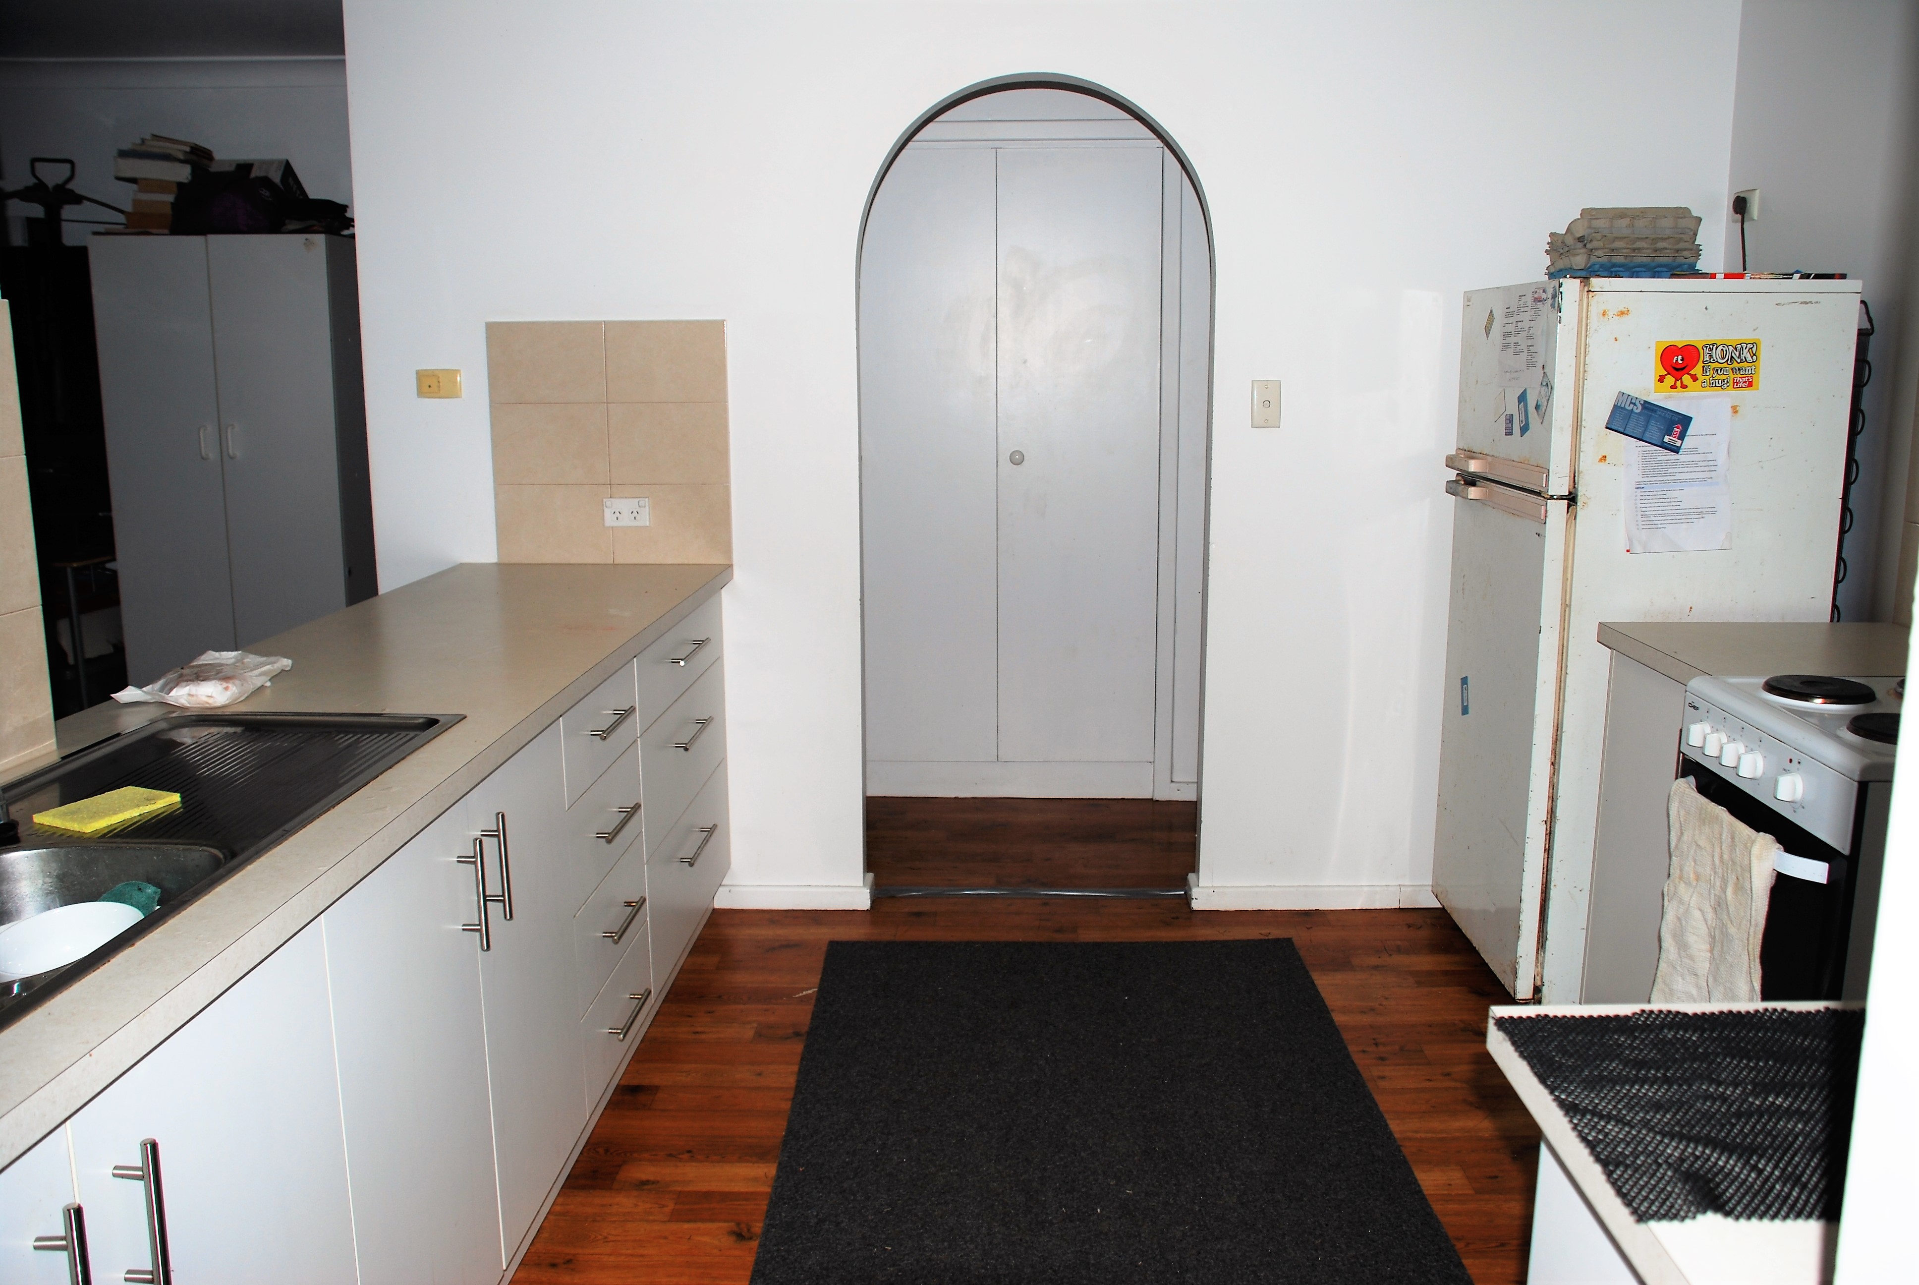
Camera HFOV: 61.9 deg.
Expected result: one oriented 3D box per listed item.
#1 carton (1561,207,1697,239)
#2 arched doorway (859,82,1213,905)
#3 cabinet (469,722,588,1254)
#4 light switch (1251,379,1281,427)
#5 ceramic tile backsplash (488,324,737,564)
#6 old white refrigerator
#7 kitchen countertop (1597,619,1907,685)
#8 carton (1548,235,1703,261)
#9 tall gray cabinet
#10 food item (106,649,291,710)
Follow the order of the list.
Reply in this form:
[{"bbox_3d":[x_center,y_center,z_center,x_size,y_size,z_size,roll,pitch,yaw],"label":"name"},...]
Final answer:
[{"bbox_3d":[1.428,-0.887,3.399,0.257,0.064,0.119,0,10,1],"label":"carton"},{"bbox_3d":[0.191,-0.343,4.071,0.873,2.083,0.168,0,10,2],"label":"arched doorway"},{"bbox_3d":[-0.917,0.524,2.524,0.515,0.739,0.471,0,10,2],"label":"cabinet"},{"bbox_3d":[0.753,-0.581,3.912,0.074,0.117,0.014,0,10,2],"label":"light switch"},{"bbox_3d":[-0.857,-0.485,3.919,0.595,0.598,0.013,0,10,1],"label":"ceramic tile backsplash"},{"bbox_3d":[1.469,0.008,3.545,0.658,1.566,0.648,0,10,1],"label":"old white refrigerator"},{"bbox_3d":[1.516,0.029,2.841,0.607,0.040,0.536,0,10,1],"label":"kitchen countertop"},{"bbox_3d":[1.440,-0.868,3.467,0.267,0.059,0.247,0,10,1],"label":"carton"},{"bbox_3d":[-2.196,-0.369,5.048,0.723,1.782,0.446,0,10,1],"label":"tall gray cabinet"},{"bbox_3d":[-1.203,0.051,2.565,0.208,0.054,0.247,0,10,2],"label":"food item"}]

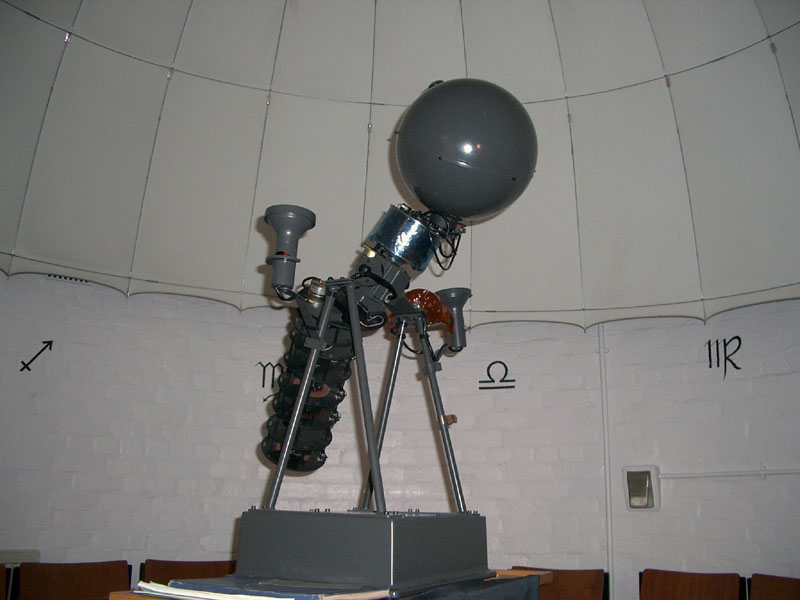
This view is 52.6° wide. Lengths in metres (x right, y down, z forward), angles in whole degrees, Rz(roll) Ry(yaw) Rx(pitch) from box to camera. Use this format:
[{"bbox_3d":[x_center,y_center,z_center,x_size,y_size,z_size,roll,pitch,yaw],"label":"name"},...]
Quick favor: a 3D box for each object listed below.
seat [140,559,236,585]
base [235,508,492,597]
[{"bbox_3d":[-0.760,1.383,2.958,0.460,0.800,0.500,5,-14,-15],"label":"seat"},{"bbox_3d":[-0.056,0.505,1.667,0.342,0.137,0.463,-6,-16,27],"label":"base"}]

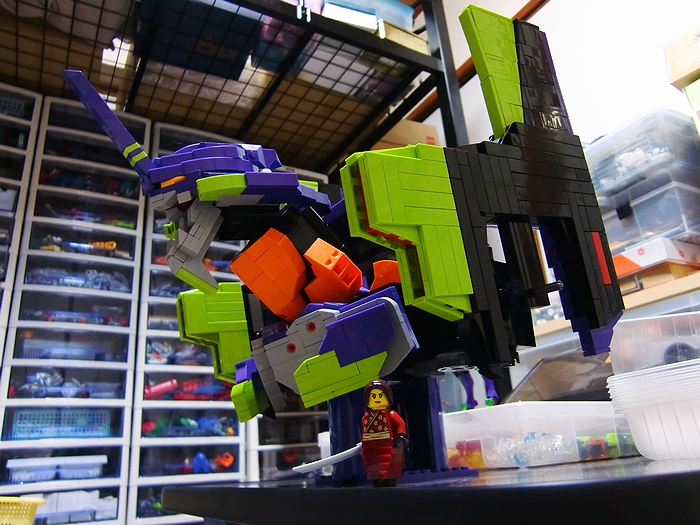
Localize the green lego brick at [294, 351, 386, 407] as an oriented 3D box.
[{"bbox_3d":[-0.004,0.063,0.303,0.047,0.022,0.010,-12,-8,-36],"label":"green lego brick"}]

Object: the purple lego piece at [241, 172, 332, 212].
[{"bbox_3d":[-0.039,-0.042,0.336,0.050,0.016,0.018,-3,-13,-35],"label":"purple lego piece"}]

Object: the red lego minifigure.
[{"bbox_3d":[0.015,0.075,0.249,0.022,0.045,0.012,-17,-23,31],"label":"red lego minifigure"}]

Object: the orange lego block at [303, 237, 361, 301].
[{"bbox_3d":[-0.010,0.005,0.335,0.033,0.024,0.017,34,-31,-21],"label":"orange lego block"}]

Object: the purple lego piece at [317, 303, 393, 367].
[{"bbox_3d":[0.004,0.040,0.313,0.038,0.025,0.010,-15,-6,-36],"label":"purple lego piece"}]

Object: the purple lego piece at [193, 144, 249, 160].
[{"bbox_3d":[-0.076,-0.064,0.330,0.033,0.009,0.008,-9,-9,-36],"label":"purple lego piece"}]

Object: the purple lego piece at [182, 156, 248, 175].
[{"bbox_3d":[-0.076,-0.054,0.320,0.037,0.009,0.008,-9,-9,-36],"label":"purple lego piece"}]

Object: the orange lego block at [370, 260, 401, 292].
[{"bbox_3d":[0.022,0.008,0.355,0.018,0.017,0.015,-13,-7,-36],"label":"orange lego block"}]

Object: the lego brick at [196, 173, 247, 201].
[{"bbox_3d":[-0.073,-0.043,0.320,0.028,0.011,0.014,-8,-10,-35],"label":"lego brick"}]

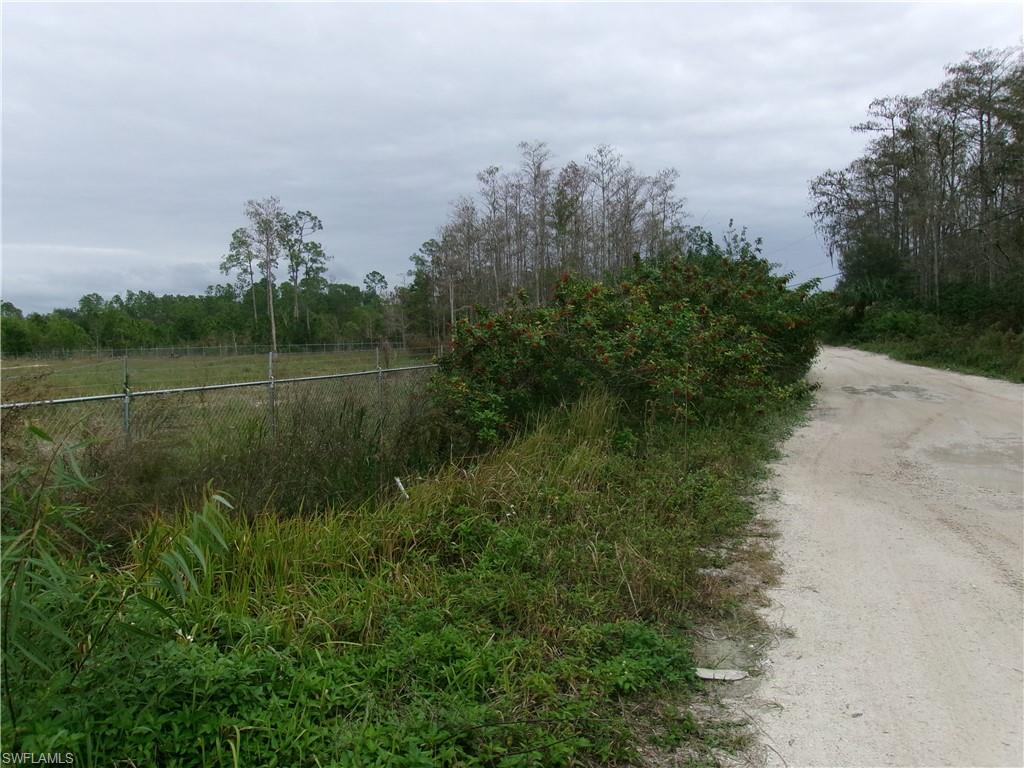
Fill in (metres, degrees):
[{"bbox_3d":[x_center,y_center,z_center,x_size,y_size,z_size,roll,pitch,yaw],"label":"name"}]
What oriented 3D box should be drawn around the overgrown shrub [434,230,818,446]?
[{"bbox_3d":[2.200,-1.170,15.700,7.200,3.900,5.600,1,4,10],"label":"overgrown shrub"}]

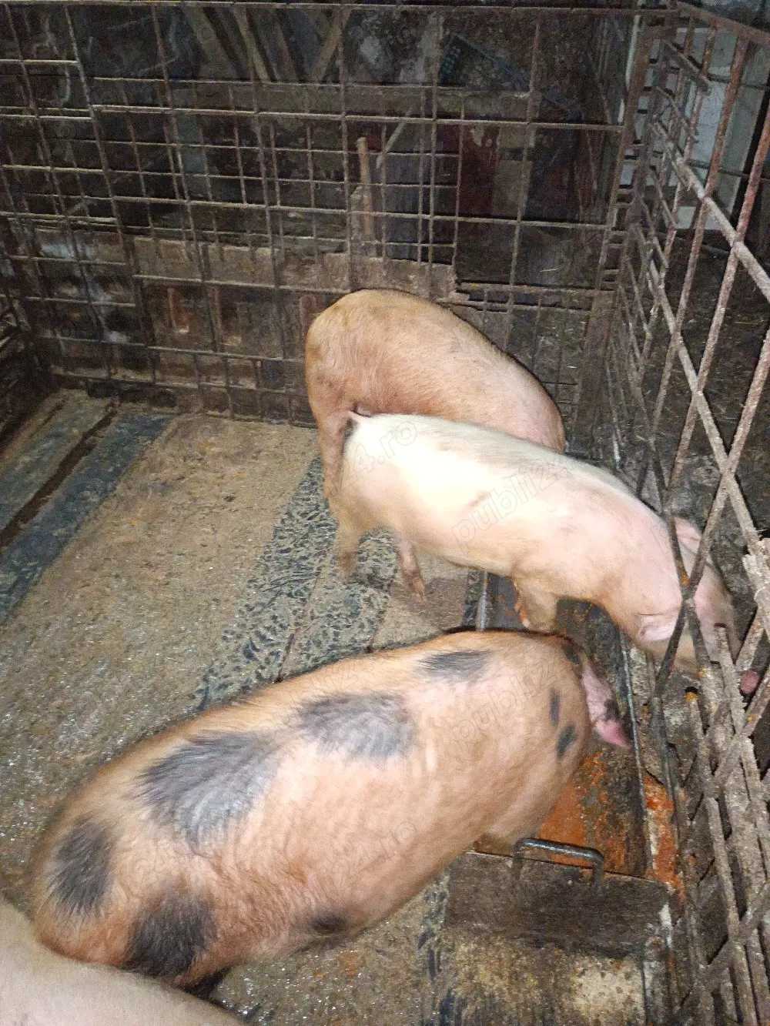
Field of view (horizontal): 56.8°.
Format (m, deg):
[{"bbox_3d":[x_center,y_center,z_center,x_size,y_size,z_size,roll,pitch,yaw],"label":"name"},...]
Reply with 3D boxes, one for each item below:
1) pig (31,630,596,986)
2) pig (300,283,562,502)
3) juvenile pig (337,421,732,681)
[{"bbox_3d":[0.013,0.447,1.076,0.936,0.572,0.338,-15,40,-18],"label":"pig"},{"bbox_3d":[0.211,-0.179,1.824,0.923,0.637,0.345,23,43,27],"label":"pig"},{"bbox_3d":[0.338,0.079,1.576,0.910,0.533,0.305,17,41,21],"label":"juvenile pig"}]

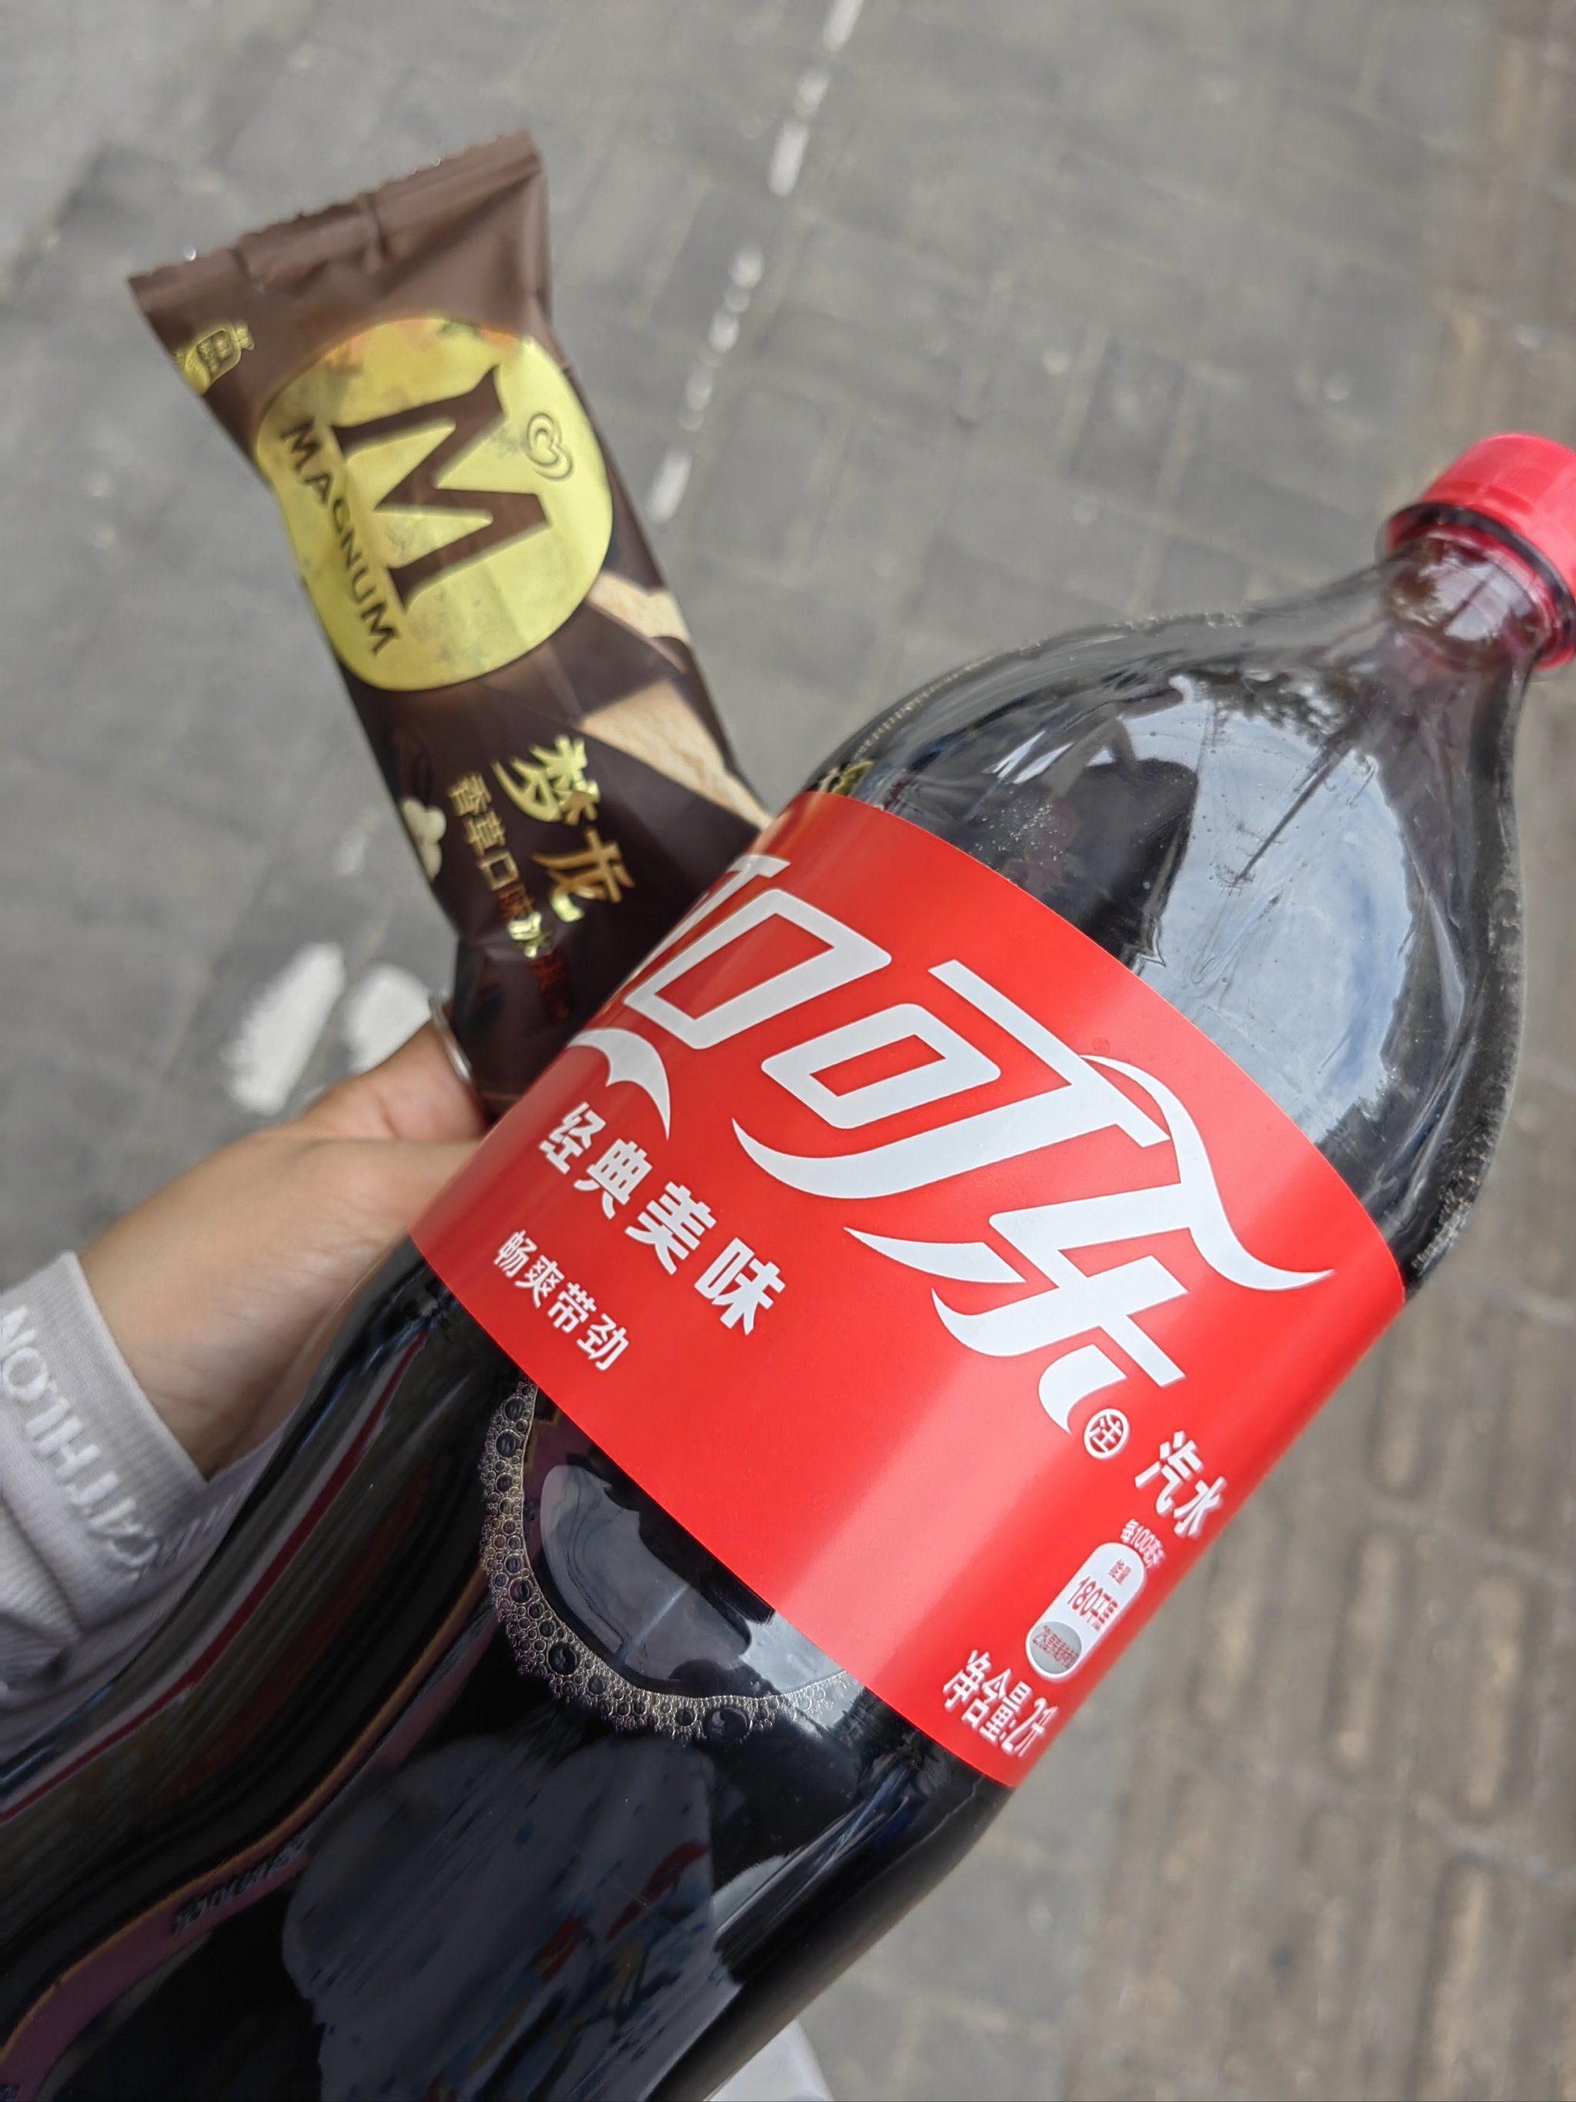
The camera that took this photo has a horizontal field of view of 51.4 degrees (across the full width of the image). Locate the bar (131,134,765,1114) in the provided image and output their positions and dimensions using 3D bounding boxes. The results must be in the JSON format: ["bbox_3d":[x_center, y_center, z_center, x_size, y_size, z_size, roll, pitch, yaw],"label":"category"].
[{"bbox_3d":[-0.047,-0.068,0.277,0.073,0.027,0.168,-22,86,0],"label":"bar"}]

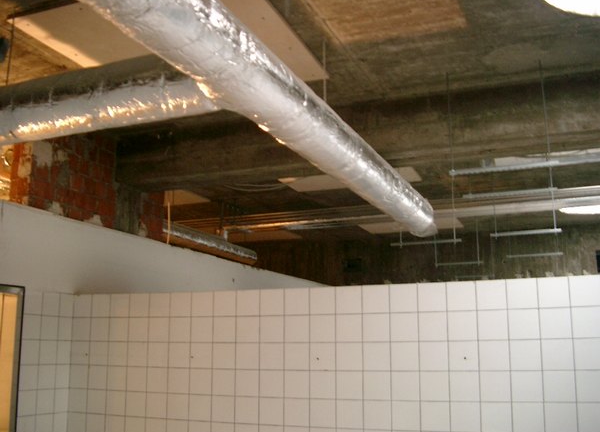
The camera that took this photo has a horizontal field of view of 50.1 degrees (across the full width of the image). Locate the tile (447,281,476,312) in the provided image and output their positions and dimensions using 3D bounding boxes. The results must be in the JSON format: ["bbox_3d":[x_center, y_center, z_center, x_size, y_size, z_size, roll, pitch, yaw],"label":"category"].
[{"bbox_3d":[0.821,0.407,3.261,0.150,0.150,0.008,-5,-13,21],"label":"tile"}]

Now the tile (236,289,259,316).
[{"bbox_3d":[-0.301,0.508,3.752,0.150,0.150,0.010,-5,-13,21],"label":"tile"}]

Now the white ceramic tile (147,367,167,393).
[{"bbox_3d":[-0.860,0.986,3.860,0.150,0.150,0.010,-5,-13,21],"label":"white ceramic tile"}]

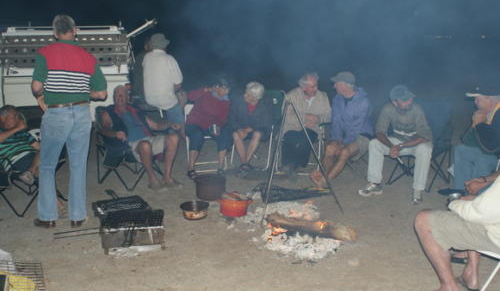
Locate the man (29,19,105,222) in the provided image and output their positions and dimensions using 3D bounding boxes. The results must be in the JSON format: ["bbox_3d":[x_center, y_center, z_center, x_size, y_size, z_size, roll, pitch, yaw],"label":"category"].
[{"bbox_3d":[-1.545,-0.197,4.671,0.620,1.770,0.420,-2,11,-10],"label":"man"}]

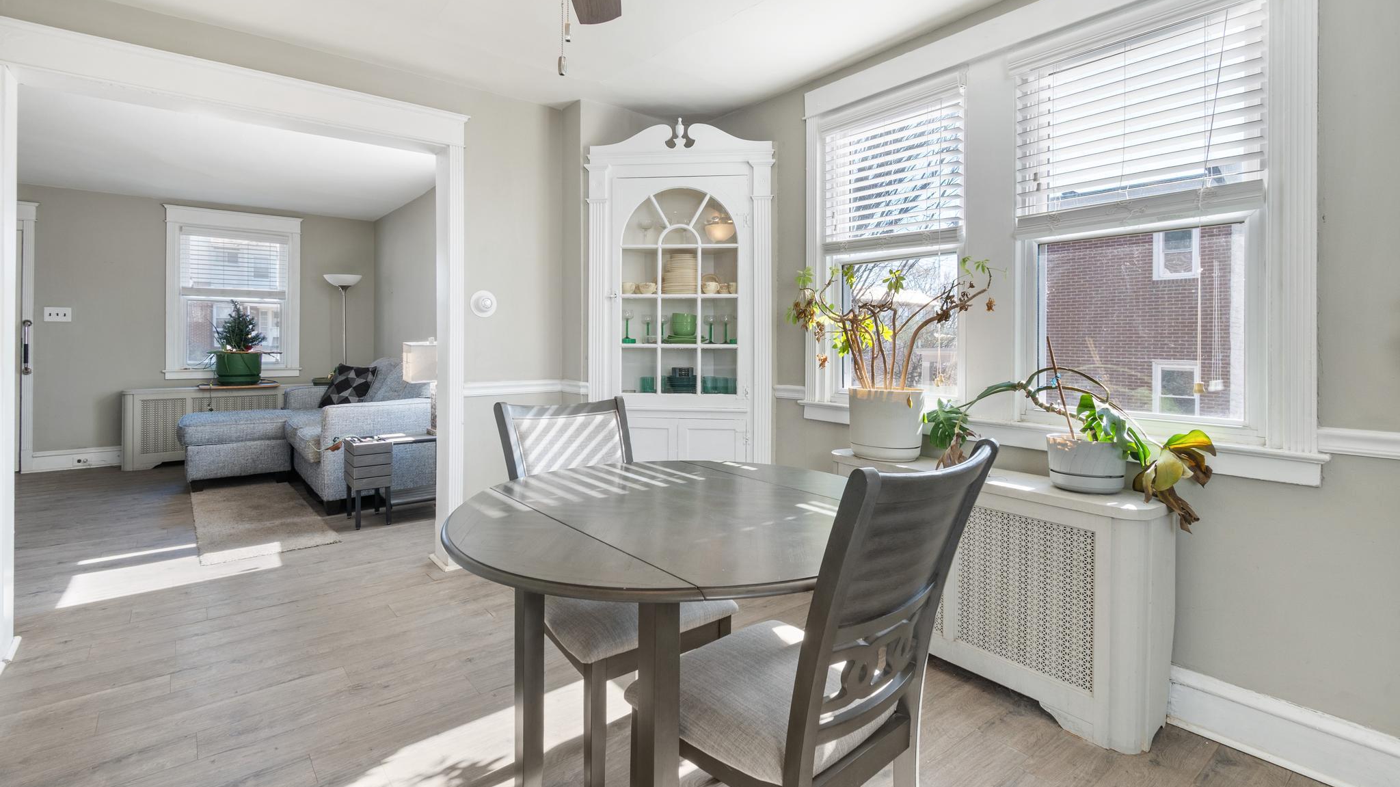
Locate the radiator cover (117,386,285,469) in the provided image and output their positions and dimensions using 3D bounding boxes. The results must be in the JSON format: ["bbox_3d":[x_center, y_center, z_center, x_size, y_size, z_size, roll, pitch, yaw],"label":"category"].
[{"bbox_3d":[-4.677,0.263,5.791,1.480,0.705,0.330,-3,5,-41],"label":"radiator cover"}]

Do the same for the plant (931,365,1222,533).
[{"bbox_3d":[1.128,0.129,1.858,0.380,0.460,0.720,-3,5,-41],"label":"plant"}]

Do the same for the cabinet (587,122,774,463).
[{"bbox_3d":[-0.090,-0.281,3.290,0.980,2.280,0.470,0,4,4],"label":"cabinet"}]

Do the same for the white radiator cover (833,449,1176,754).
[{"bbox_3d":[0.978,0.632,2.105,0.310,0.685,1.110,-3,5,-41],"label":"white radiator cover"}]

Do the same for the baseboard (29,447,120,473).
[{"bbox_3d":[-5.565,0.577,5.213,0.580,0.190,0.030,-3,5,-41],"label":"baseboard"}]

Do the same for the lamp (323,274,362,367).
[{"bbox_3d":[-3.694,-0.322,6.021,0.400,1.830,0.400,-3,5,-41],"label":"lamp"}]

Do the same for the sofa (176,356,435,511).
[{"bbox_3d":[-3.080,0.259,4.674,1.660,0.930,2.200,-3,5,-41],"label":"sofa"}]

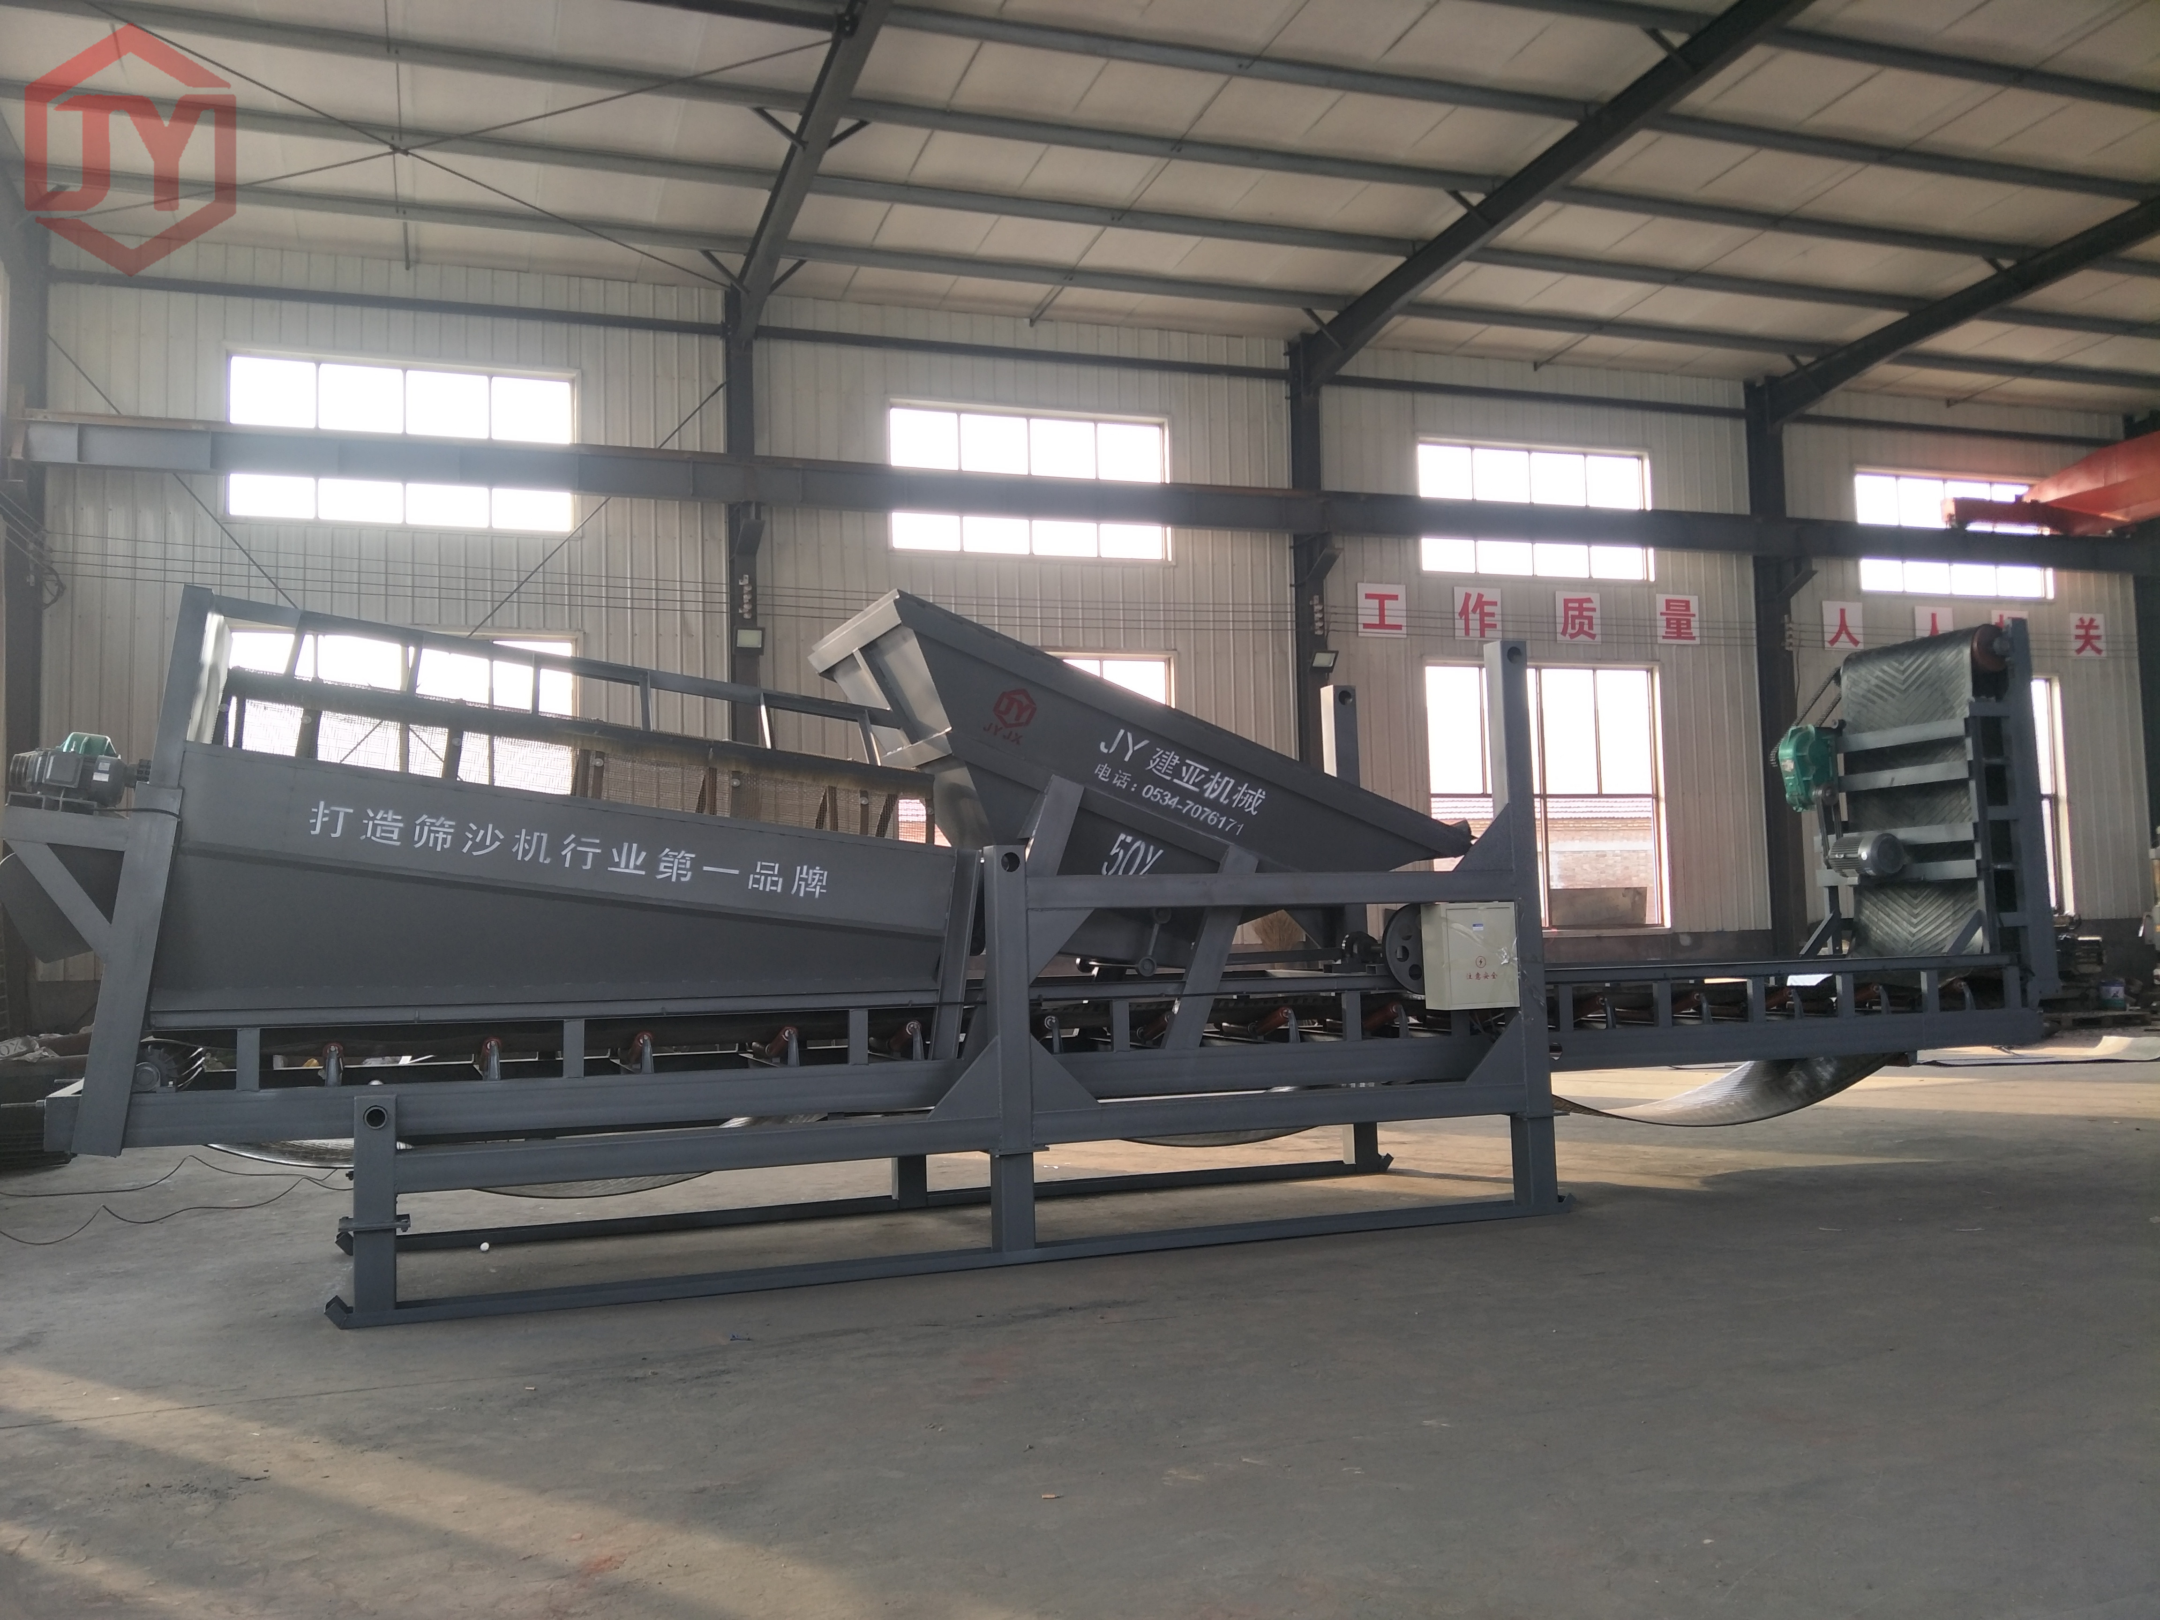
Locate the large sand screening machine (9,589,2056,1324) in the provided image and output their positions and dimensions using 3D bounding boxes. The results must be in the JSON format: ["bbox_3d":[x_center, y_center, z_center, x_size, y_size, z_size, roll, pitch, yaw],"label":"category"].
[{"bbox_3d":[0.460,0.501,7.708,9.970,3.040,1.800,0,-4,-16],"label":"large sand screening machine"}]

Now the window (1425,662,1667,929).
[{"bbox_3d":[5.346,-0.141,17.073,3.070,3.060,0.140,0,-4,-16],"label":"window"}]

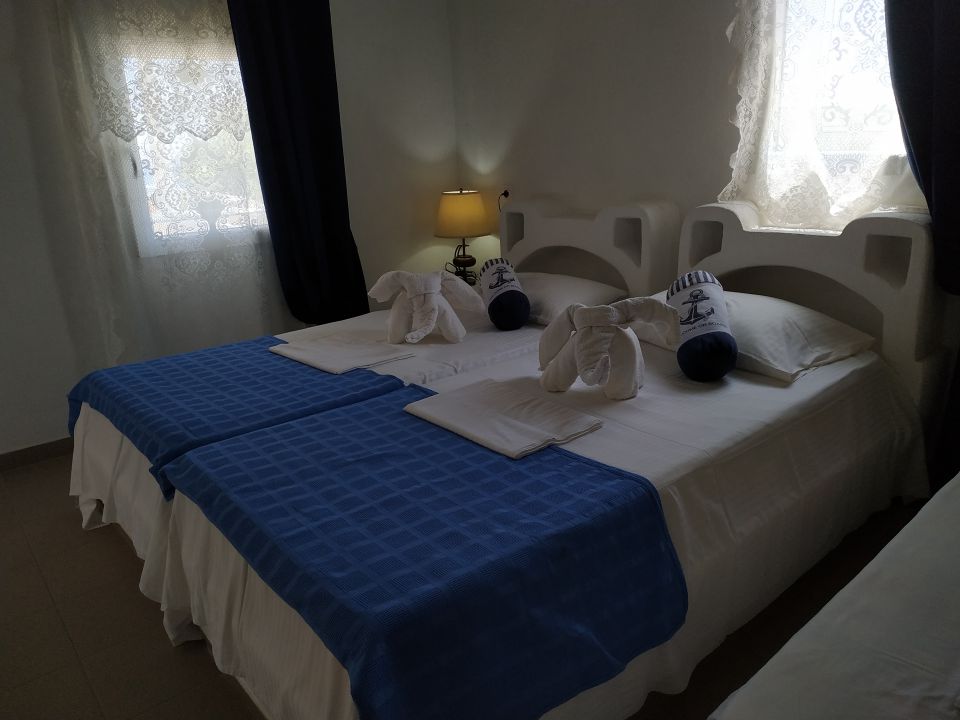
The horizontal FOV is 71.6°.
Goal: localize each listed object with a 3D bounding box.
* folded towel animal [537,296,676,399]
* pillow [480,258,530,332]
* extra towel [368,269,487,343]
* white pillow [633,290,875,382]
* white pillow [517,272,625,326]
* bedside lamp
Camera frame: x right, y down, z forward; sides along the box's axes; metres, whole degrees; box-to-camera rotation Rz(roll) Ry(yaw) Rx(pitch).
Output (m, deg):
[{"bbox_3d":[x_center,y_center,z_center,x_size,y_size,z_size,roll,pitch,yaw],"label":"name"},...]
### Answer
[{"bbox_3d":[0.394,-0.054,1.991,0.389,0.275,0.241,4,18,21],"label":"folded towel animal"},{"bbox_3d":[0.104,-0.275,2.745,0.178,0.178,0.342,-10,40,-3],"label":"pillow"},{"bbox_3d":[-0.196,-0.224,2.638,0.429,0.275,0.241,1,17,12],"label":"extra towel"},{"bbox_3d":[0.894,-0.129,2.321,0.496,0.181,0.724,-16,21,-37],"label":"white pillow"},{"bbox_3d":[0.293,-0.320,3.042,0.496,0.181,0.724,-16,21,-37],"label":"white pillow"},{"bbox_3d":[-0.093,-0.698,3.866,0.315,0.576,0.315,-2,17,1],"label":"bedside lamp"}]

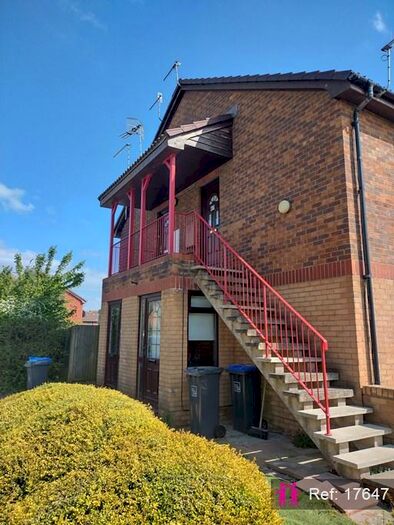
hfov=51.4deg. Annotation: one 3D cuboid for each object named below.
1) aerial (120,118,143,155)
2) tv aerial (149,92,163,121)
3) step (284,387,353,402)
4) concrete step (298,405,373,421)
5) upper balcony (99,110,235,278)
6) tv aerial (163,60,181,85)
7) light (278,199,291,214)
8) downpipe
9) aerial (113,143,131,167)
[{"bbox_3d":[-2.081,-3.807,13.067,0.450,1.350,1.300,10,-15,-40],"label":"aerial"},{"bbox_3d":[-1.265,-4.340,12.015,0.280,0.900,1.050,7,-13,-28],"label":"tv aerial"},{"bbox_3d":[1.554,1.674,5.193,0.972,0.080,0.300,7,-13,-30],"label":"step"},{"bbox_3d":[1.686,1.820,4.939,0.972,0.060,0.300,7,-13,-30],"label":"concrete step"},{"bbox_3d":[-0.930,-1.276,9.622,1.480,3.200,4.200,7,-13,-30],"label":"upper balcony"},{"bbox_3d":[-0.721,-4.941,11.228,0.280,0.820,1.050,7,-13,-28],"label":"tv aerial"},{"bbox_3d":[1.466,-0.936,6.880,0.100,0.230,0.230,7,-13,-30],"label":"light"},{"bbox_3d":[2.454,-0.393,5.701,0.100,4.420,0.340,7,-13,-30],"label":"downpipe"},{"bbox_3d":[-2.520,-3.444,13.881,0.280,0.850,1.200,8,-13,-32],"label":"aerial"}]

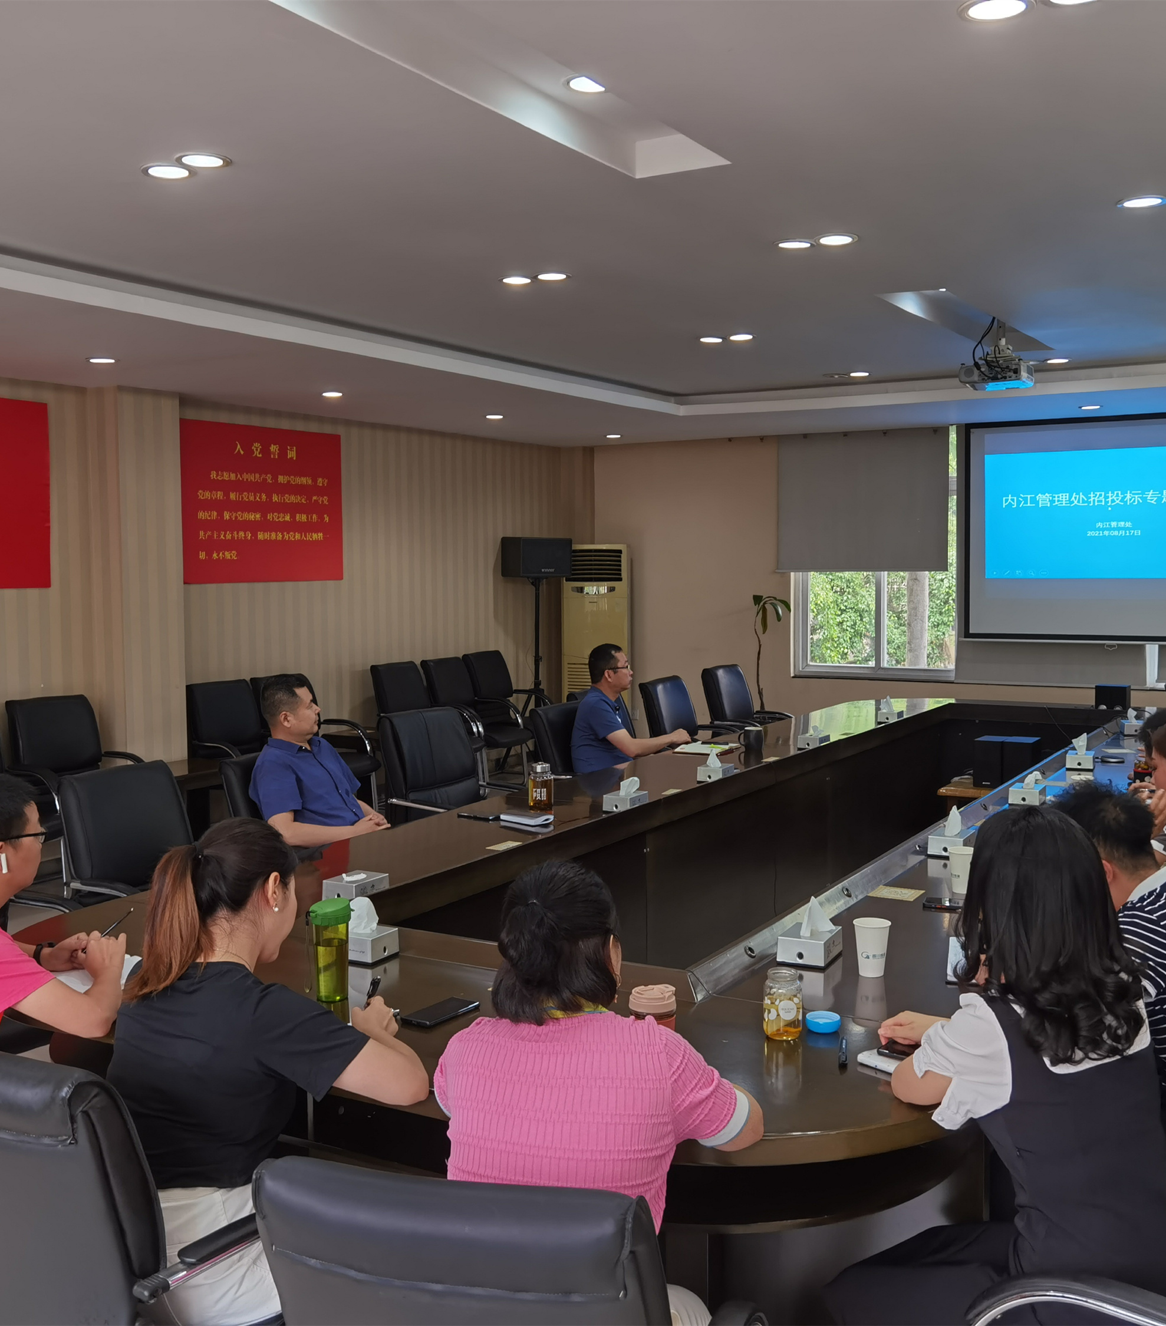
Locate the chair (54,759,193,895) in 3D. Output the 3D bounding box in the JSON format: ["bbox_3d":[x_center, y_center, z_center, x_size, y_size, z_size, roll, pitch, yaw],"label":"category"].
[{"bbox_3d":[-1.310,0.853,4.466,0.620,0.970,0.580,2,5,31],"label":"chair"}]

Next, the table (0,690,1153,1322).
[{"bbox_3d":[1.149,0.838,5.283,2.360,0.800,6.670,2,5,31],"label":"table"}]

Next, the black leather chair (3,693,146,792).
[{"bbox_3d":[-2.564,0.674,6.954,0.610,0.970,0.570,2,5,32],"label":"black leather chair"}]

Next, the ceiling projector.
[{"bbox_3d":[2.112,-1.549,7.045,0.310,0.300,0.280,2,5,31],"label":"ceiling projector"}]

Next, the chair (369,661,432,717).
[{"bbox_3d":[-1.146,0.500,9.266,0.620,0.970,0.580,2,5,31],"label":"chair"}]

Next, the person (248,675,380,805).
[{"bbox_3d":[-0.839,0.677,4.896,0.880,1.250,0.550,2,5,26],"label":"person"}]

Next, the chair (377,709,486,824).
[{"bbox_3d":[-0.531,0.713,6.109,0.610,0.970,0.570,2,5,35],"label":"chair"}]

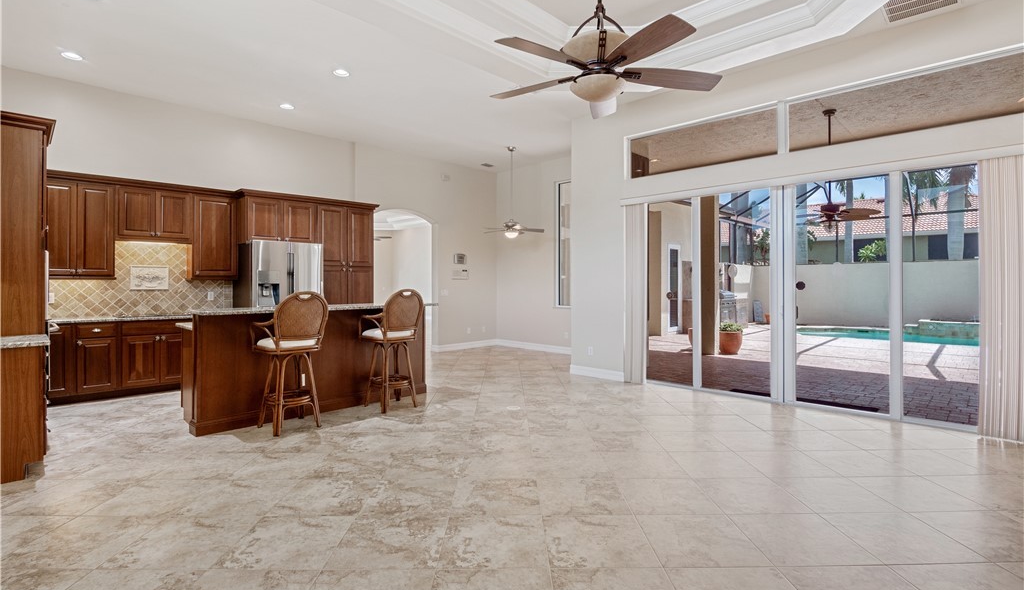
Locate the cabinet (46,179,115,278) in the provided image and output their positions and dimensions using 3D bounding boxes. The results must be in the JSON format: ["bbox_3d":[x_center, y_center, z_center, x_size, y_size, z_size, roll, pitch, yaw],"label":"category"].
[{"bbox_3d":[-4.933,-0.726,5.346,0.630,1.080,0.340,-1,2,-44],"label":"cabinet"}]

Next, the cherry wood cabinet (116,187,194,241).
[{"bbox_3d":[-4.437,-0.960,5.829,0.740,0.630,0.340,-1,2,-44],"label":"cherry wood cabinet"}]

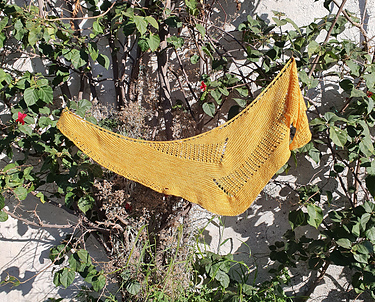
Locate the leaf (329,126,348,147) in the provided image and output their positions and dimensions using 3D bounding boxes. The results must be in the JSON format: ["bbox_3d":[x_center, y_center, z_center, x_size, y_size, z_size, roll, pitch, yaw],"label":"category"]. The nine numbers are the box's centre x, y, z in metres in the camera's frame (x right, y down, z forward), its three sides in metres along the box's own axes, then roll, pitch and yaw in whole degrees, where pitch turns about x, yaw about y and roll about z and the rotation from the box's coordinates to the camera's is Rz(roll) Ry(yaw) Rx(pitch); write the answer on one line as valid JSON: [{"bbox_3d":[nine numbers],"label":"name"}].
[{"bbox_3d":[0.731,-0.069,1.820,0.080,0.121,0.030,-27,-18,-9],"label":"leaf"}]

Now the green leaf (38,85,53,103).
[{"bbox_3d":[-0.699,-0.276,1.850,0.071,0.105,0.030,-27,-18,-9],"label":"green leaf"}]

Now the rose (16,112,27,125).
[{"bbox_3d":[-0.832,-0.163,1.880,0.053,0.066,0.050,0,5,0],"label":"rose"}]

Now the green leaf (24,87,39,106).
[{"bbox_3d":[-0.756,-0.264,1.820,0.068,0.087,0.030,0,4,0],"label":"green leaf"}]

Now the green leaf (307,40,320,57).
[{"bbox_3d":[0.621,-0.505,1.850,0.064,0.092,0.030,14,-19,5],"label":"green leaf"}]

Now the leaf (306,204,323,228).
[{"bbox_3d":[0.637,0.325,1.880,0.078,0.127,0.040,0,-15,0],"label":"leaf"}]

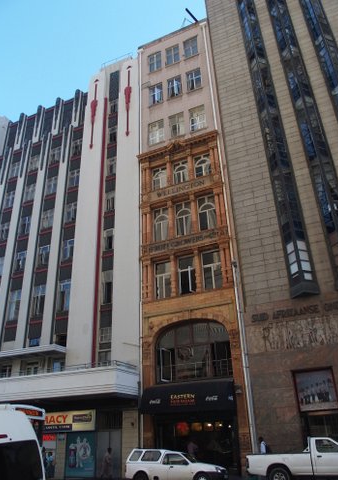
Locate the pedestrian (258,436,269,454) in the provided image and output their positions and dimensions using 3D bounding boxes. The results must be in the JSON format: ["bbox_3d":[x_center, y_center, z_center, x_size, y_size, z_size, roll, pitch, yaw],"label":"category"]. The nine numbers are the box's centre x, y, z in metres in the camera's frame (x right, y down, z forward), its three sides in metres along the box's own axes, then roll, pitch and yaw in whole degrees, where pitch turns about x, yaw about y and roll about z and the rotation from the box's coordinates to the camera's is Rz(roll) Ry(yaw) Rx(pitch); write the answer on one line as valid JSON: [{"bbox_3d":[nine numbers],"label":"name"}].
[{"bbox_3d":[4.284,9.671,17.228,0.480,1.680,0.520,-13,-28,21],"label":"pedestrian"}]

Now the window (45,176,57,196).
[{"bbox_3d":[-10.321,-4.770,34.079,1.270,1.920,0.150,-13,-28,21],"label":"window"}]

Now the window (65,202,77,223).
[{"bbox_3d":[-8.047,-2.484,32.326,1.200,1.740,0.160,-13,-28,20],"label":"window"}]

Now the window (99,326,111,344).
[{"bbox_3d":[-4.225,6.395,26.102,1.000,1.051,0.160,-13,-28,20],"label":"window"}]

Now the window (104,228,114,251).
[{"bbox_3d":[-4.484,-0.018,29.613,1.001,1.809,0.200,-13,-28,21],"label":"window"}]

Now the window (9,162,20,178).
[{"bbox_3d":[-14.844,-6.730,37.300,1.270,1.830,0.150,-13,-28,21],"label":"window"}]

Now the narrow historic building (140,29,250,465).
[{"bbox_3d":[2.082,-2.023,30.301,6.688,34.210,7.200,-13,-28,20],"label":"narrow historic building"}]

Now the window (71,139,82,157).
[{"bbox_3d":[-8.306,-8.379,35.185,1.200,1.715,0.160,-13,-28,20],"label":"window"}]

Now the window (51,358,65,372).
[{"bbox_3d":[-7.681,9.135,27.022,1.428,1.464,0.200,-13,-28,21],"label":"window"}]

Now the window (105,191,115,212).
[{"bbox_3d":[-4.595,-3.038,31.063,1.043,1.782,0.200,-13,-28,21],"label":"window"}]

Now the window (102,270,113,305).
[{"bbox_3d":[-4.314,3.337,27.200,0.990,2.460,0.150,-13,-28,21],"label":"window"}]

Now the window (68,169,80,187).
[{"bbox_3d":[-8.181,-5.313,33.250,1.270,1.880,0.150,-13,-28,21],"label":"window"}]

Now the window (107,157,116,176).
[{"bbox_3d":[-4.703,-6.052,31.834,0.890,1.930,0.150,-13,-28,21],"label":"window"}]

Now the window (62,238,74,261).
[{"bbox_3d":[-7.906,0.738,30.251,1.220,1.920,0.150,-13,-28,21],"label":"window"}]

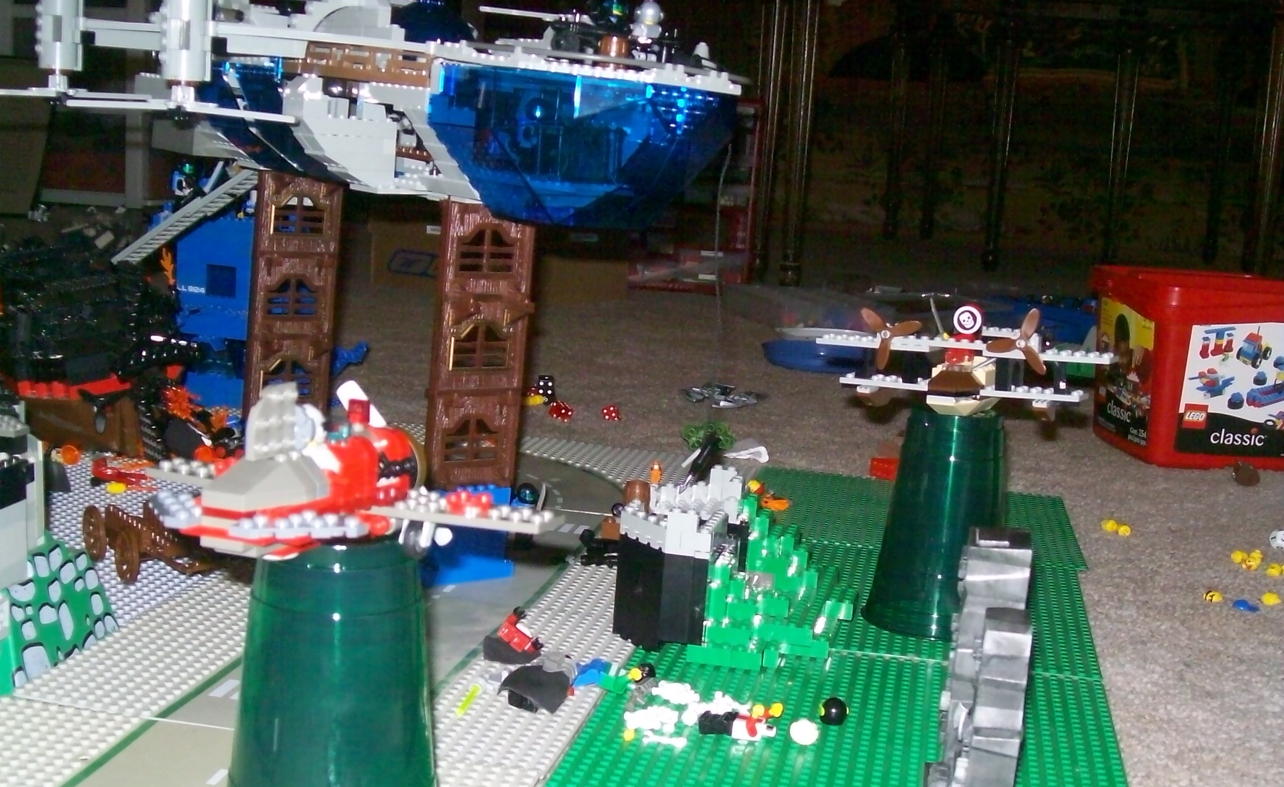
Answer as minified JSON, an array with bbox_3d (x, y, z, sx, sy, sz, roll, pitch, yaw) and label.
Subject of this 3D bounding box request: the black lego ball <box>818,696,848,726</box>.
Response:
[{"bbox_3d":[0.095,0.158,0.829,0.014,0.014,0.014,4,9,-1],"label":"black lego ball"}]

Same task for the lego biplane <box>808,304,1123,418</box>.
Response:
[{"bbox_3d":[0.199,-0.021,0.978,0.177,0.063,0.128,7,8,32],"label":"lego biplane"}]

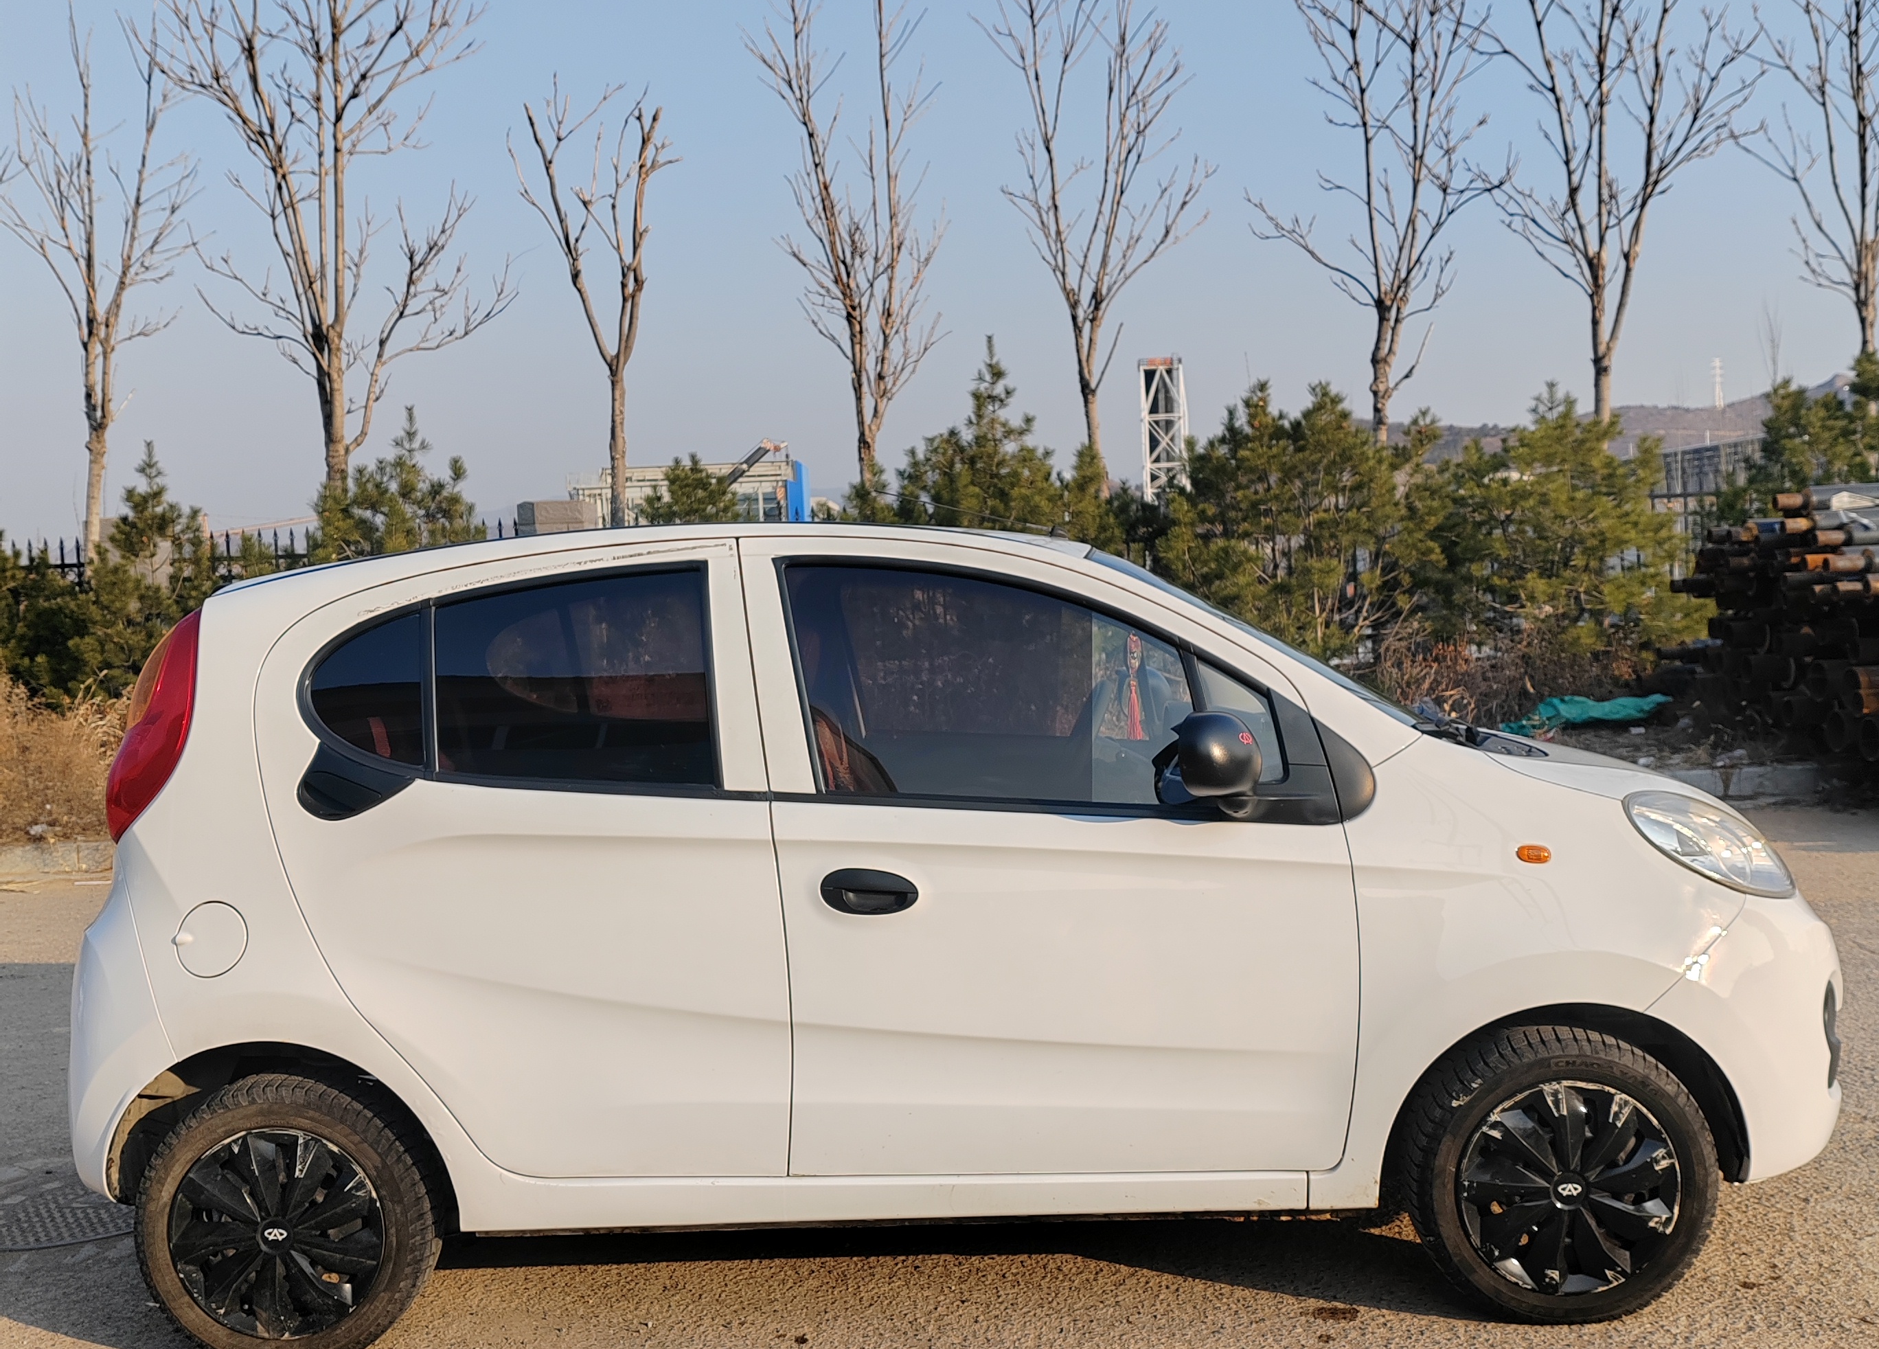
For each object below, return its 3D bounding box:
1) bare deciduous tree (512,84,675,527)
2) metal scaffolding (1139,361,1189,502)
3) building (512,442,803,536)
[{"bbox_3d":[-2.468,-1.807,14.174,1.189,4.885,1.129,-2,3,0],"label":"bare deciduous tree"},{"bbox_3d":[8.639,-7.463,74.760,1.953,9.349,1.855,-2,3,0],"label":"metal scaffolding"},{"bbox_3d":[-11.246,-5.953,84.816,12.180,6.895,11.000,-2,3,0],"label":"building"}]

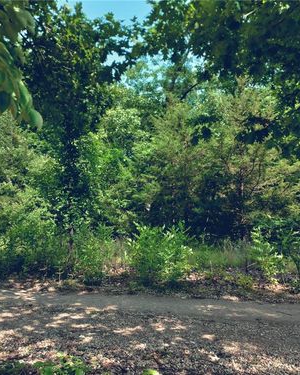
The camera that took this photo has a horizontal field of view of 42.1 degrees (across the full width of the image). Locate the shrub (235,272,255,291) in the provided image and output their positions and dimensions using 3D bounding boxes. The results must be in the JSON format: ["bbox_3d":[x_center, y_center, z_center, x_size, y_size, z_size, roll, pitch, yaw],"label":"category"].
[{"bbox_3d":[1.650,1.630,6.800,0.350,0.300,0.320,0,-1,0],"label":"shrub"}]

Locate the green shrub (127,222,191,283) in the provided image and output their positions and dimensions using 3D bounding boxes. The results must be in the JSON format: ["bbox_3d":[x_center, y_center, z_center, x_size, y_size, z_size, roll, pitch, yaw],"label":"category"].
[{"bbox_3d":[0.190,1.220,7.200,1.170,1.120,1.000,0,-1,0],"label":"green shrub"}]

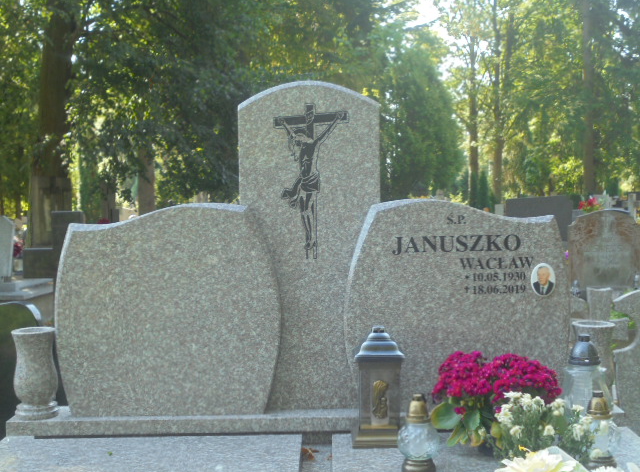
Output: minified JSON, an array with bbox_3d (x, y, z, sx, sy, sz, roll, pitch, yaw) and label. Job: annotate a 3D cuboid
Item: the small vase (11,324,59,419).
[{"bbox_3d":[-1.011,0.488,3.235,0.159,0.301,0.159,-1,3,0],"label":"small vase"}]

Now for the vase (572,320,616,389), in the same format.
[{"bbox_3d":[0.959,0.449,3.171,0.150,0.282,0.150,-1,4,0],"label":"vase"}]

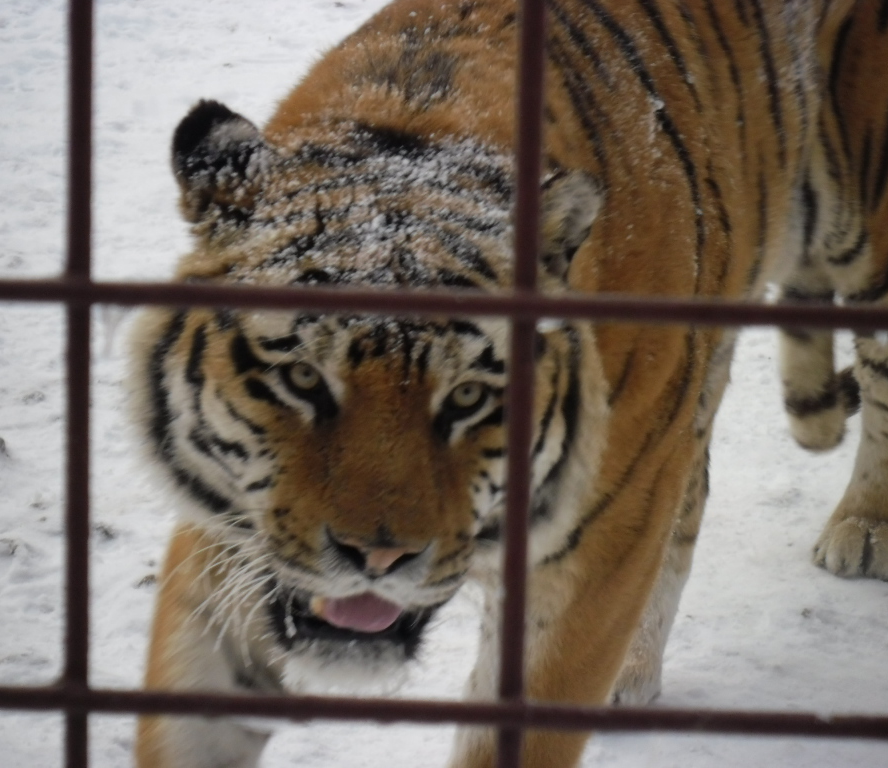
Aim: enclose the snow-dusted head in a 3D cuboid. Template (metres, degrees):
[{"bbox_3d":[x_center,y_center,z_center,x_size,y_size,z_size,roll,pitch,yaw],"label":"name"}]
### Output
[{"bbox_3d":[-0.062,0.007,3.300,0.390,0.420,0.400,6,18,-6],"label":"snow-dusted head"}]

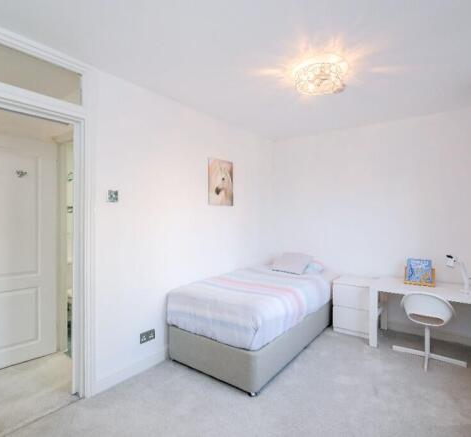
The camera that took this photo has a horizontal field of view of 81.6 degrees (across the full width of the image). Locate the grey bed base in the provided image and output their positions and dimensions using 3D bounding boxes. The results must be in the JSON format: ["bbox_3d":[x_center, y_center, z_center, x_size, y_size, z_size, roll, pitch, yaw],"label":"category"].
[{"bbox_3d":[0.345,1.170,3.060,0.890,0.340,1.890,0,0,36],"label":"grey bed base"}]

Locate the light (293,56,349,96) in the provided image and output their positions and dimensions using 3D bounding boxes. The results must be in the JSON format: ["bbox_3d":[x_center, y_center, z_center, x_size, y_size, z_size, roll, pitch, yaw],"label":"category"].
[{"bbox_3d":[0.660,-1.095,2.120,0.410,0.120,0.410,0,0,0],"label":"light"}]

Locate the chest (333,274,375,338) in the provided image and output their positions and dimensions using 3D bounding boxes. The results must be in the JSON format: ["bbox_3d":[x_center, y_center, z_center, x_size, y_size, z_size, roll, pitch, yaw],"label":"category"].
[{"bbox_3d":[1.440,1.065,3.300,0.390,0.550,0.430,0,0,35],"label":"chest"}]

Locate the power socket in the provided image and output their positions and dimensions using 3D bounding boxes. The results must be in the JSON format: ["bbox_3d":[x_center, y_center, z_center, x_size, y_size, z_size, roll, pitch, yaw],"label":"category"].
[{"bbox_3d":[-0.778,1.047,2.420,0.012,0.087,0.146,0,0,38],"label":"power socket"}]

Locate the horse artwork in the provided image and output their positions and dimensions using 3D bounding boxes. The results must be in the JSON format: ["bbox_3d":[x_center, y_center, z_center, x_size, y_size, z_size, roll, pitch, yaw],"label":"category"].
[{"bbox_3d":[-0.160,-0.420,3.145,0.025,0.530,0.405,0,0,38],"label":"horse artwork"}]

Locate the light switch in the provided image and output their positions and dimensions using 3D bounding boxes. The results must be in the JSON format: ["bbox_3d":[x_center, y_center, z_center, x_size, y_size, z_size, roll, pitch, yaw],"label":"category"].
[{"bbox_3d":[-0.980,-0.176,2.183,0.012,0.087,0.087,0,0,38],"label":"light switch"}]

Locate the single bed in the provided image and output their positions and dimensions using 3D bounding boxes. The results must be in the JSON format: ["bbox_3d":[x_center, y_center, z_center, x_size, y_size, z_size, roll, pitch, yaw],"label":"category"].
[{"bbox_3d":[0.345,1.020,3.060,0.930,0.630,1.920,0,0,36],"label":"single bed"}]

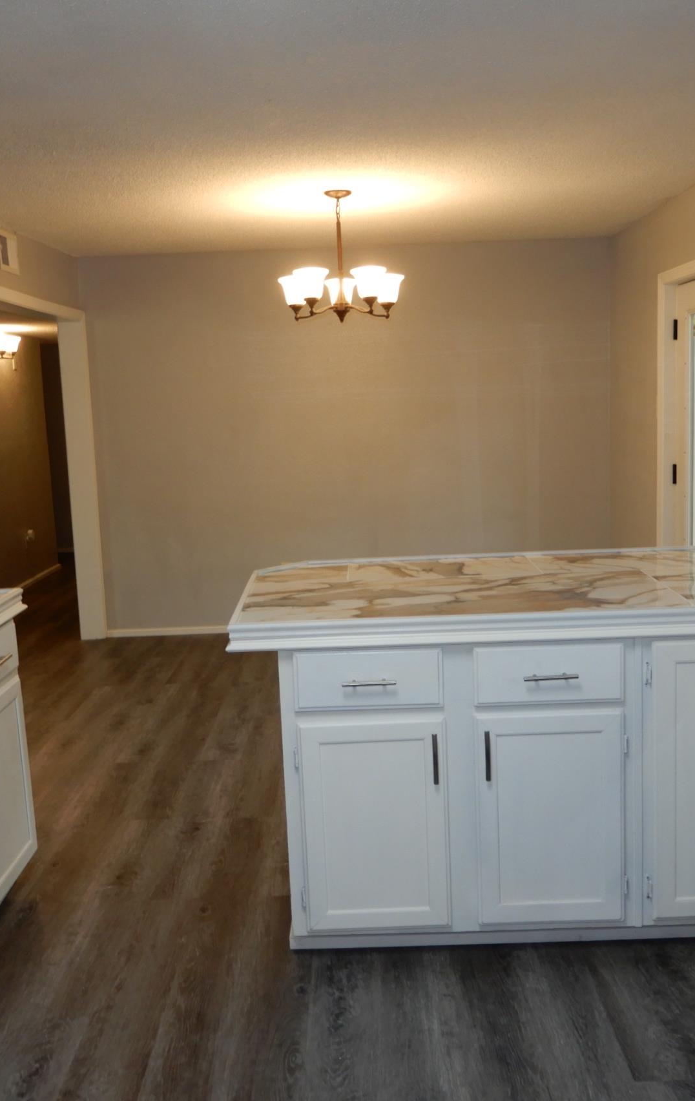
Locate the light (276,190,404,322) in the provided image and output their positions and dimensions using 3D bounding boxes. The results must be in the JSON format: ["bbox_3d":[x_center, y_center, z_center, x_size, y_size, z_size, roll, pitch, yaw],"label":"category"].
[{"bbox_3d":[-0.034,-1.349,4.711,0.595,0.581,0.580,-2,9,0],"label":"light"}]

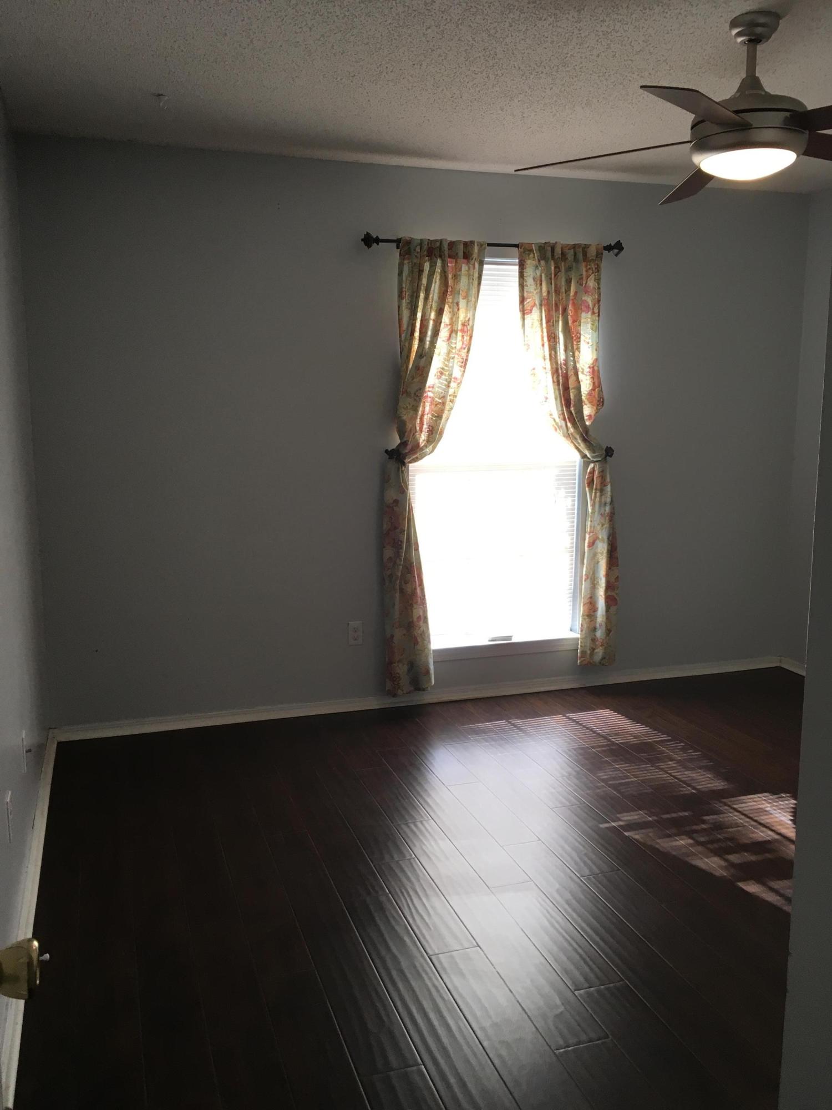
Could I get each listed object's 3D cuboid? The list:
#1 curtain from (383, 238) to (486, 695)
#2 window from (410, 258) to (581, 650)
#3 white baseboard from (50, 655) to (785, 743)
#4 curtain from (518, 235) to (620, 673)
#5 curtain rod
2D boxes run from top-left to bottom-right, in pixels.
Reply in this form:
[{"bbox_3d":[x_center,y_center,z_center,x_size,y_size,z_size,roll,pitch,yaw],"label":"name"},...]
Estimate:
[{"bbox_3d":[0.080,-0.369,4.220,0.481,2.056,0.130,-3,10,-18],"label":"curtain"},{"bbox_3d":[0.381,-0.463,4.435,0.898,1.815,0.100,-3,10,-18],"label":"window"},{"bbox_3d":[0.231,0.672,4.525,3.721,0.065,0.016,-3,10,-18],"label":"white baseboard"},{"bbox_3d":[0.728,-0.434,4.425,0.572,2.006,0.130,-3,10,-18],"label":"curtain"},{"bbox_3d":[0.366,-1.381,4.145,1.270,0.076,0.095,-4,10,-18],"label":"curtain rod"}]

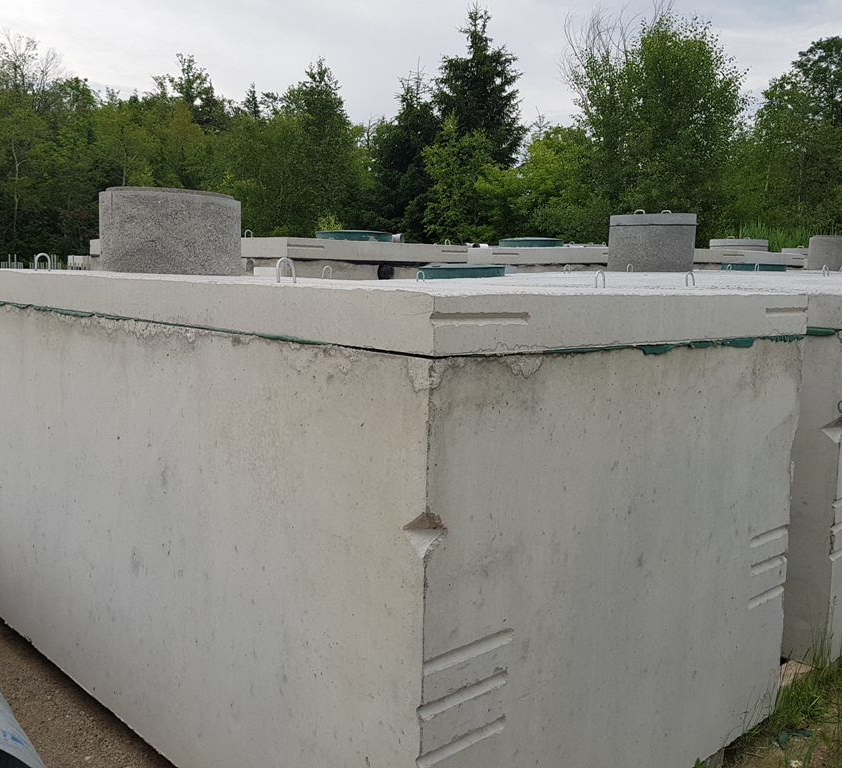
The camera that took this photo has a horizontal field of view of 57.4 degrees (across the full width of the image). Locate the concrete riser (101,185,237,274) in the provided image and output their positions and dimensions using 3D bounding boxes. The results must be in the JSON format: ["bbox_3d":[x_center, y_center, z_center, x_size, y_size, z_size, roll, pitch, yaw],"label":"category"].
[{"bbox_3d":[-1.383,-0.833,4.250,0.779,0.450,0.779,-1,8,-18],"label":"concrete riser"}]

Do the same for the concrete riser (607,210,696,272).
[{"bbox_3d":[2.107,-1.286,7.000,0.778,0.542,0.778,4,8,16],"label":"concrete riser"}]

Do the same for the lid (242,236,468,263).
[{"bbox_3d":[-1.469,-1.261,7.482,1.930,0.150,3.400,-6,11,-44],"label":"lid"}]

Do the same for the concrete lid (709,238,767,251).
[{"bbox_3d":[4.176,-1.822,10.100,0.762,0.151,0.762,5,8,22],"label":"concrete lid"}]

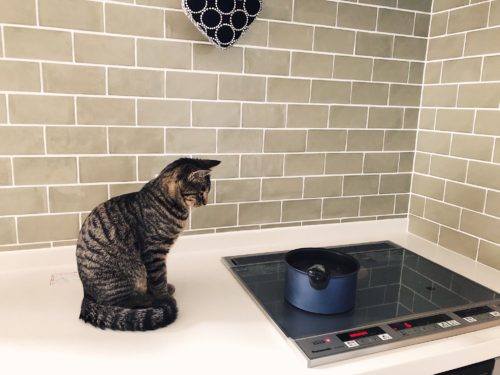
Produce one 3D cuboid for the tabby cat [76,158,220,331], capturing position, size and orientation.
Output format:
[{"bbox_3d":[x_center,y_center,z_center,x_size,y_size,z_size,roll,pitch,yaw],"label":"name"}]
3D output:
[{"bbox_3d":[-0.208,0.105,0.865,0.300,0.337,0.165,-1,12,-14],"label":"tabby cat"}]

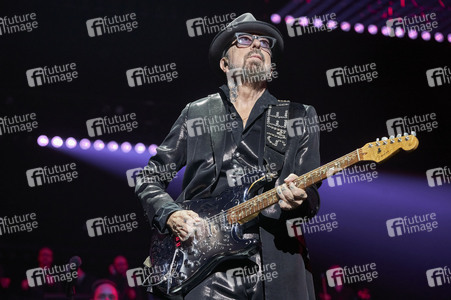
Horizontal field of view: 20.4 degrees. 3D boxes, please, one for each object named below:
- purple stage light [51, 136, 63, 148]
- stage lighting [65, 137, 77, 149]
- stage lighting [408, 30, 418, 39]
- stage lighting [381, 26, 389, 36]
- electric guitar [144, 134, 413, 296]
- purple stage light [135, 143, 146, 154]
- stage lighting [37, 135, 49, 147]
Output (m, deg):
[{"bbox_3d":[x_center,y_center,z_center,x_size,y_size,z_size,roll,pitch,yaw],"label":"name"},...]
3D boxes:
[{"bbox_3d":[-2.660,-0.122,19.835,0.180,0.180,0.180,2,-9,-14],"label":"purple stage light"},{"bbox_3d":[-2.446,-0.113,19.906,0.180,0.180,0.180,2,-9,-14],"label":"stage lighting"},{"bbox_3d":[2.328,-1.430,15.500,0.140,0.140,0.140,-2,-12,9],"label":"stage lighting"},{"bbox_3d":[1.962,-1.458,15.400,0.140,0.140,0.140,-2,-12,7],"label":"stage lighting"},{"bbox_3d":[0.164,0.158,3.835,0.975,0.325,0.063,-27,-43,23],"label":"electric guitar"},{"bbox_3d":[-1.372,-0.021,20.251,0.180,0.180,0.180,2,-9,-14],"label":"purple stage light"},{"bbox_3d":[-2.875,-0.139,19.765,0.180,0.180,0.180,2,-9,-14],"label":"stage lighting"}]

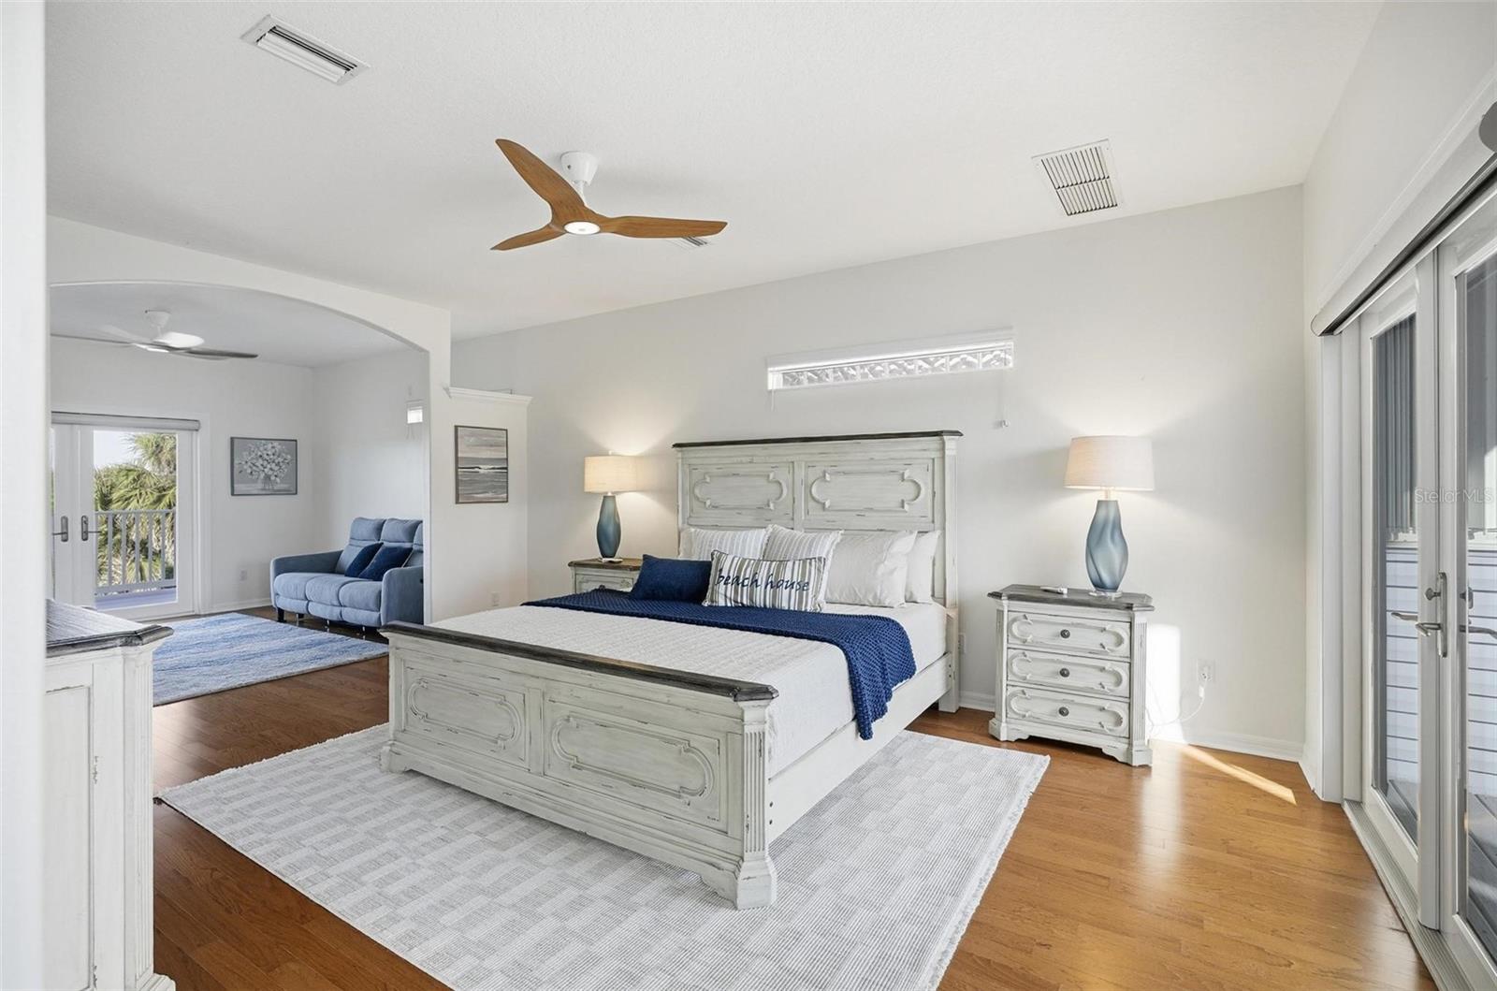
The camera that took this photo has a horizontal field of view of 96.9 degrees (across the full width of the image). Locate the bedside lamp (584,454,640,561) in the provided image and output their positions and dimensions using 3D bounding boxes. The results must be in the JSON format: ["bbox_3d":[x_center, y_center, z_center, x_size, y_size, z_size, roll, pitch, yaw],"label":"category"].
[{"bbox_3d":[-1.073,0.082,5.160,0.400,0.830,0.400,0,0,0],"label":"bedside lamp"}]

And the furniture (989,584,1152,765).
[{"bbox_3d":[1.661,0.889,3.439,0.752,0.757,0.430,0,0,31],"label":"furniture"}]

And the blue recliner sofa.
[{"bbox_3d":[-3.672,0.757,6.478,2.100,1.040,0.900,0,0,32],"label":"blue recliner sofa"}]

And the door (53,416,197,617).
[{"bbox_3d":[-6.170,0.228,6.155,0.090,2.030,1.750,0,0,31],"label":"door"}]

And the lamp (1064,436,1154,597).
[{"bbox_3d":[1.812,0.106,3.340,0.400,0.810,0.400,0,0,32],"label":"lamp"}]

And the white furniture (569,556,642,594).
[{"bbox_3d":[-0.967,0.876,5.074,0.752,0.757,0.430,0,0,31],"label":"white furniture"}]

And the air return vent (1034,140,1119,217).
[{"bbox_3d":[1.589,-1.466,3.157,0.300,0.030,0.780,0,0,34],"label":"air return vent"}]

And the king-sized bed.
[{"bbox_3d":[-0.247,0.442,3.499,2.110,1.642,2.330,0,0,31],"label":"king-sized bed"}]

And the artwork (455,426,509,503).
[{"bbox_3d":[-2.228,-0.250,5.593,0.035,0.635,0.515,0,0,32],"label":"artwork"}]

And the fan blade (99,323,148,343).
[{"bbox_3d":[-4.734,-1.244,5.080,0.150,0.060,0.580,0,0,-14],"label":"fan blade"}]

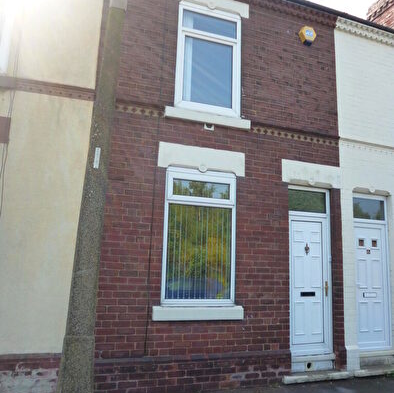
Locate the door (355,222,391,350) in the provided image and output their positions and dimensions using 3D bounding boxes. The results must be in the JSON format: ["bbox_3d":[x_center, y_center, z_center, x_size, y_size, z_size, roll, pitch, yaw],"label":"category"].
[{"bbox_3d":[2.714,1.400,6.052,0.864,1.967,0.070,5,-11,-19],"label":"door"}]

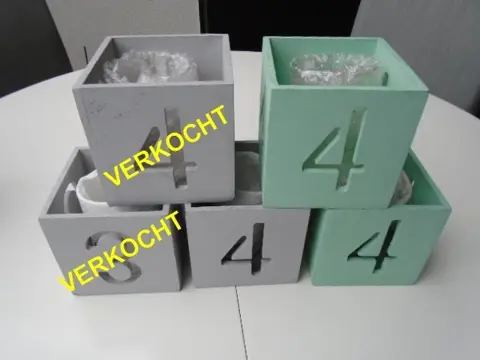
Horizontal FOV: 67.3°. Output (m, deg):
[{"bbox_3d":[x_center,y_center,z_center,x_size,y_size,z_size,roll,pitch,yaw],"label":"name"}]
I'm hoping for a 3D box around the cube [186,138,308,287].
[{"bbox_3d":[0.005,0.037,0.426,0.119,0.120,0.119,-1,39,-2],"label":"cube"}]

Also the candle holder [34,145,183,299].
[{"bbox_3d":[-0.131,0.044,0.418,0.119,0.120,0.119,-2,39,-3],"label":"candle holder"}]

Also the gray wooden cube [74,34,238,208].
[{"bbox_3d":[-0.068,-0.061,0.353,0.119,0.120,0.119,-2,39,-3],"label":"gray wooden cube"}]

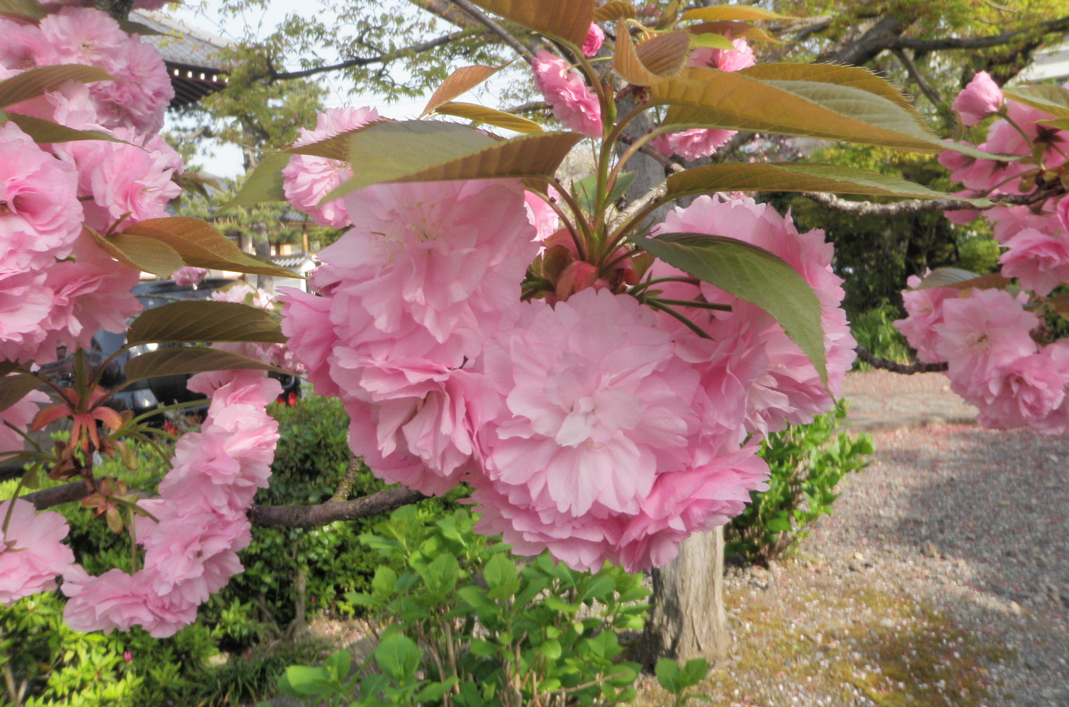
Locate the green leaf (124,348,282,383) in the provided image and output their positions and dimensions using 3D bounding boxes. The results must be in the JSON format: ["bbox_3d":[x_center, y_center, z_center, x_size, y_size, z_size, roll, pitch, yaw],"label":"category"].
[{"bbox_3d":[-0.169,0.006,0.450,0.090,0.016,0.030,3,3,0],"label":"green leaf"}]

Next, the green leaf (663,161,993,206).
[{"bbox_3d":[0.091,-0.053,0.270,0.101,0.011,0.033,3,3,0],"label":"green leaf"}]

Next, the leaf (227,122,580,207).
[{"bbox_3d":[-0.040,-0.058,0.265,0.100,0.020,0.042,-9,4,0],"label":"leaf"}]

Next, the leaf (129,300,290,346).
[{"bbox_3d":[-0.167,-0.016,0.450,0.092,0.022,0.030,2,3,0],"label":"leaf"}]

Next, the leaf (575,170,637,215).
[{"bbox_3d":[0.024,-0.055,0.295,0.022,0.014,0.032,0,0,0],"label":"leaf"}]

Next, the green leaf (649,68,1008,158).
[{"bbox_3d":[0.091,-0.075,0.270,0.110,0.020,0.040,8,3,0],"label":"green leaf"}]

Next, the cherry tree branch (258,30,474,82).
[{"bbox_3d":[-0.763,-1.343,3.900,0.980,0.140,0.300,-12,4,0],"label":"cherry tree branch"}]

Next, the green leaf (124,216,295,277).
[{"bbox_3d":[-0.143,-0.047,0.380,0.073,0.017,0.032,15,4,0],"label":"green leaf"}]

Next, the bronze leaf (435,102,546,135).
[{"bbox_3d":[-0.021,-0.109,0.400,0.052,0.011,0.025,12,4,0],"label":"bronze leaf"}]

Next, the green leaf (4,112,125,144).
[{"bbox_3d":[-0.196,-0.094,0.360,0.047,0.010,0.025,12,4,0],"label":"green leaf"}]

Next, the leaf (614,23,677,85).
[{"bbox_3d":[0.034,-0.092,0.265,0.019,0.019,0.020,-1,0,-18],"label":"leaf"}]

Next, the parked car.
[{"bbox_3d":[-4.750,-0.090,11.000,1.700,1.600,4.200,-3,5,-42],"label":"parked car"}]

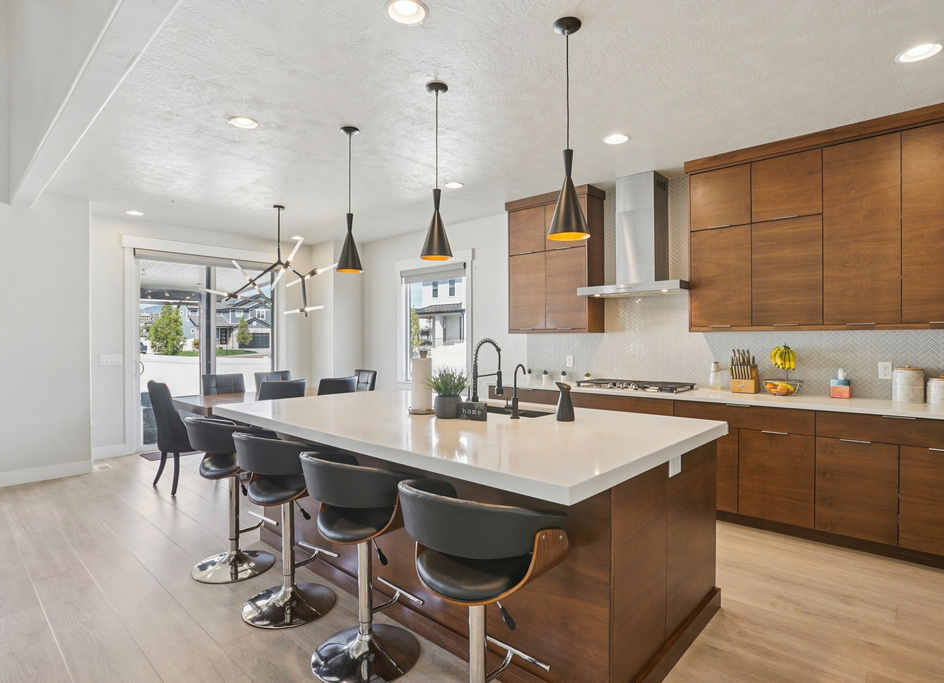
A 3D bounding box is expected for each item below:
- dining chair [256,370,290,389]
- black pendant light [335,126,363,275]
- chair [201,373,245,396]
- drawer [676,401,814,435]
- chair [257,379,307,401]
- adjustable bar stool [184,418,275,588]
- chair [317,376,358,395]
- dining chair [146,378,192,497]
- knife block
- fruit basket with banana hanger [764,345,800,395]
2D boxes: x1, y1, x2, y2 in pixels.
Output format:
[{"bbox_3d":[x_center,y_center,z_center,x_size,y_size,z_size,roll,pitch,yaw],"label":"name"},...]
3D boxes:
[{"bbox_3d":[-2.003,0.821,5.552,0.600,0.950,0.460,0,0,43],"label":"dining chair"},{"bbox_3d":[-0.802,-0.934,3.377,0.180,0.965,0.180,0,0,0],"label":"black pendant light"},{"bbox_3d":[-2.612,0.858,5.686,0.600,0.960,0.460,0,1,43],"label":"chair"},{"bbox_3d":[2.052,0.534,3.805,0.917,0.165,0.480,0,1,43],"label":"drawer"},{"bbox_3d":[-1.881,0.823,4.771,0.600,0.950,0.460,0,0,43],"label":"chair"},{"bbox_3d":[-1.352,0.877,2.959,0.510,0.856,0.480,0,0,43],"label":"adjustable bar stool"},{"bbox_3d":[-1.490,0.836,5.220,0.590,0.965,0.460,0,0,42],"label":"chair"},{"bbox_3d":[-2.598,0.855,4.770,0.470,0.980,0.600,0,1,43],"label":"dining chair"},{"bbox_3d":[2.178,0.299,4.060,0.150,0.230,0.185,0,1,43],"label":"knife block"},{"bbox_3d":[2.264,0.205,3.724,0.240,0.375,0.240,0,0,43],"label":"fruit basket with banana hanger"}]

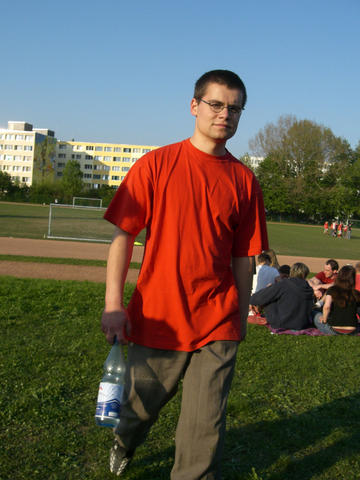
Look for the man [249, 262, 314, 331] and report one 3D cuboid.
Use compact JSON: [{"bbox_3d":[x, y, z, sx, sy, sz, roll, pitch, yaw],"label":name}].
[{"bbox_3d":[1.277,0.635,6.500,0.660,0.770,0.740,3,5,-19],"label":"man"}]

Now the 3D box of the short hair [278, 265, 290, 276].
[{"bbox_3d":[1.470,0.428,7.400,0.170,0.170,0.200,6,5,24],"label":"short hair"}]

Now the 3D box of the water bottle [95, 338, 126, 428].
[{"bbox_3d":[-0.227,0.475,1.780,0.083,0.310,0.083,6,-7,0],"label":"water bottle"}]

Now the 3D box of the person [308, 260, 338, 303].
[{"bbox_3d":[2.030,0.668,7.300,0.600,0.780,0.750,7,5,33],"label":"person"}]

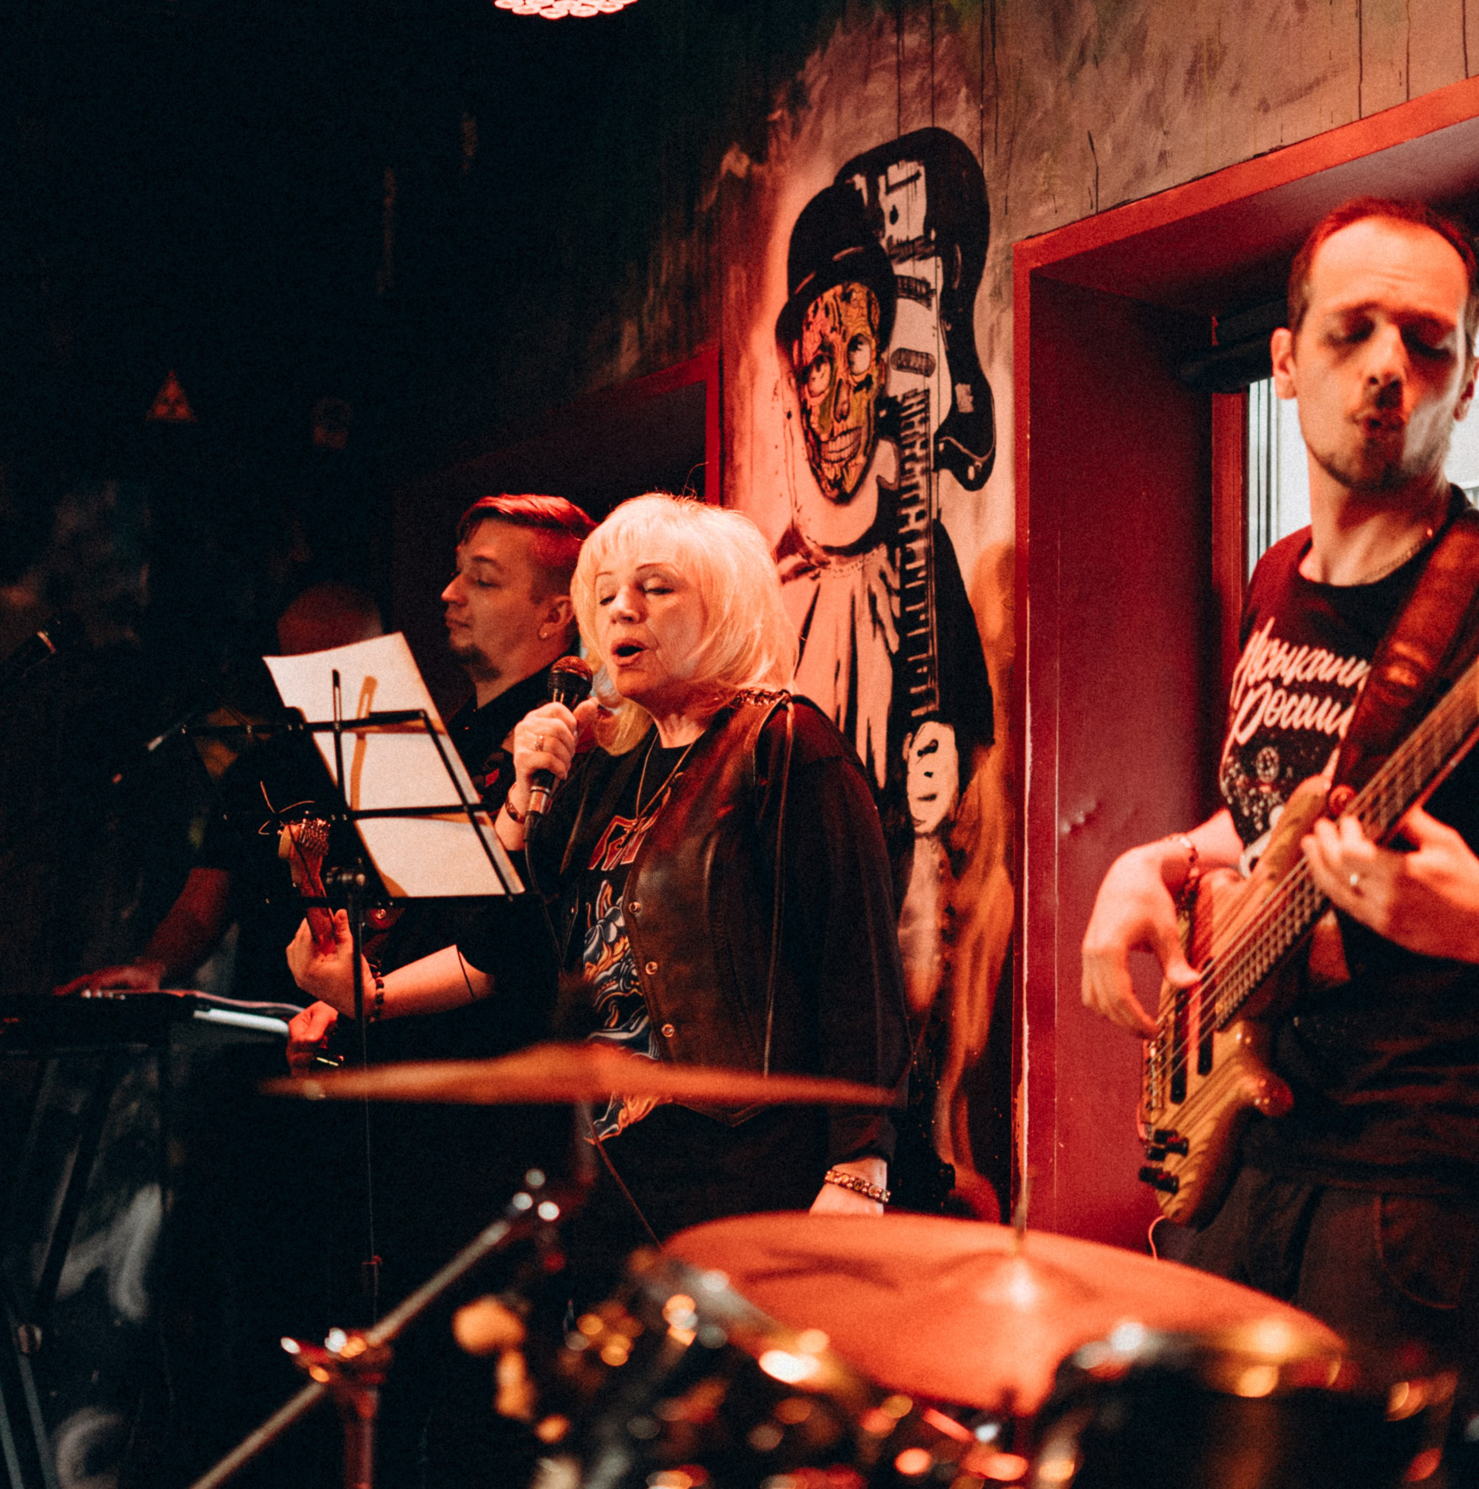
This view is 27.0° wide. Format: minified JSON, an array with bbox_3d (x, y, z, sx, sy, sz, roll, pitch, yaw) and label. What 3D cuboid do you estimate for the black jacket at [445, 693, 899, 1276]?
[{"bbox_3d":[-0.060,0.275,3.600,0.340,0.640,0.500,2,-3,-40],"label":"black jacket"}]

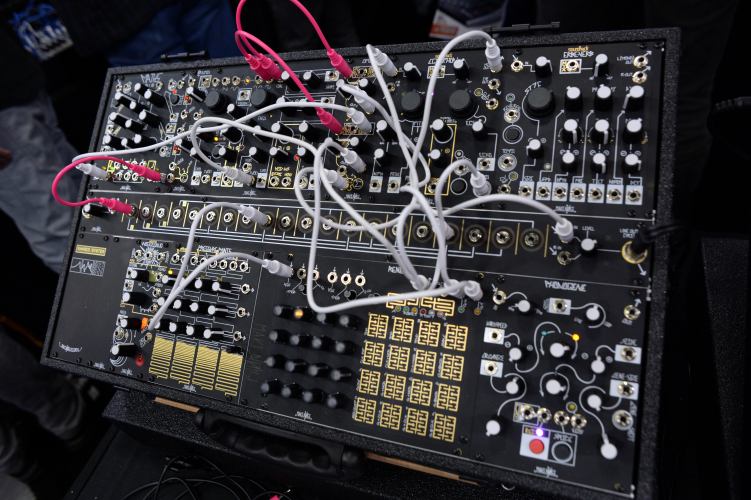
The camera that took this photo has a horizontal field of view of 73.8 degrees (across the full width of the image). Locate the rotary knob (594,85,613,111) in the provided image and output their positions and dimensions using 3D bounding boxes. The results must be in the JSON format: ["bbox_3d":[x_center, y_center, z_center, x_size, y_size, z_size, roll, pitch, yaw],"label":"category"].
[{"bbox_3d":[0.159,-0.106,0.349,0.012,0.017,0.013,-4,78,20],"label":"rotary knob"}]

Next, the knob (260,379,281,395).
[{"bbox_3d":[-0.083,0.108,0.395,0.011,0.015,0.012,-5,77,21],"label":"knob"}]

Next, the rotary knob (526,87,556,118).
[{"bbox_3d":[0.118,-0.107,0.361,0.021,0.012,0.020,-4,78,20],"label":"rotary knob"}]

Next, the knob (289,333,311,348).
[{"bbox_3d":[-0.060,0.072,0.399,0.011,0.014,0.011,-4,77,20],"label":"knob"}]

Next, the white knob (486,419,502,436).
[{"bbox_3d":[0.078,0.116,0.329,0.012,0.017,0.013,-4,78,20],"label":"white knob"}]

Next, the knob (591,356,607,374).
[{"bbox_3d":[0.142,0.074,0.320,0.011,0.014,0.011,5,81,22],"label":"knob"}]

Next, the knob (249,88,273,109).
[{"bbox_3d":[-0.103,-0.137,0.456,0.018,0.015,0.019,5,81,23],"label":"knob"}]

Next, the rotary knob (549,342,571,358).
[{"bbox_3d":[0.117,0.064,0.321,0.013,0.017,0.012,-5,77,21],"label":"rotary knob"}]

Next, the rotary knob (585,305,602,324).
[{"bbox_3d":[0.140,0.041,0.323,0.012,0.015,0.013,-4,78,20],"label":"rotary knob"}]

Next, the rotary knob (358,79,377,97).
[{"bbox_3d":[-0.007,-0.135,0.416,0.012,0.015,0.011,-5,77,21],"label":"rotary knob"}]

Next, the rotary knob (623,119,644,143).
[{"bbox_3d":[0.175,-0.081,0.339,0.012,0.015,0.013,-4,77,20],"label":"rotary knob"}]

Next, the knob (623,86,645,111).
[{"bbox_3d":[0.173,-0.101,0.333,0.013,0.017,0.012,-5,77,21],"label":"knob"}]

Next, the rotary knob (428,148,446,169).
[{"bbox_3d":[0.048,-0.071,0.386,0.011,0.014,0.011,5,81,22],"label":"rotary knob"}]

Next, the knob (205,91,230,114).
[{"bbox_3d":[-0.151,-0.141,0.478,0.019,0.015,0.018,-13,74,19],"label":"knob"}]

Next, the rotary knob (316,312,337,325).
[{"bbox_3d":[-0.039,0.054,0.394,0.011,0.014,0.011,-4,77,20],"label":"rotary knob"}]

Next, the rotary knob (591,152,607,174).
[{"bbox_3d":[0.153,-0.060,0.343,0.011,0.014,0.011,-4,77,20],"label":"rotary knob"}]

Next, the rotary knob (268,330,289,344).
[{"bbox_3d":[-0.079,0.070,0.406,0.011,0.015,0.012,-4,78,20],"label":"rotary knob"}]

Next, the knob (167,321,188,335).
[{"bbox_3d":[-0.175,0.069,0.444,0.011,0.014,0.011,-4,77,20],"label":"knob"}]

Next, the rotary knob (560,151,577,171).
[{"bbox_3d":[0.135,-0.062,0.350,0.011,0.015,0.012,-5,78,20],"label":"rotary knob"}]

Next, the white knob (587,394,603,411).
[{"bbox_3d":[0.139,0.096,0.318,0.011,0.015,0.012,-4,78,20],"label":"white knob"}]

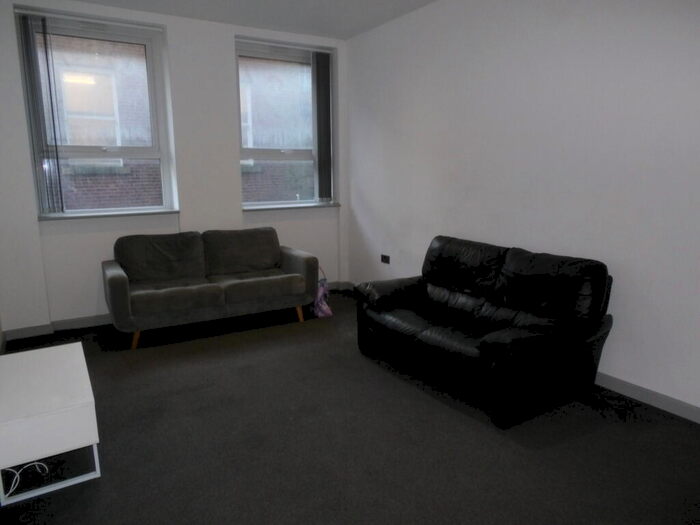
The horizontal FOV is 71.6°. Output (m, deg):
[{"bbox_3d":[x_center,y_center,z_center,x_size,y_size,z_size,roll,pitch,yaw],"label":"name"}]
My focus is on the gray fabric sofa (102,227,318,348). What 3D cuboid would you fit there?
[{"bbox_3d":[-1.232,0.151,4.432,1.754,0.833,0.781,-6,12,-28],"label":"gray fabric sofa"}]

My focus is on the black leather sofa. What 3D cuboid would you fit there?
[{"bbox_3d":[0.813,0.338,3.319,0.890,0.843,1.500,-7,12,-30],"label":"black leather sofa"}]

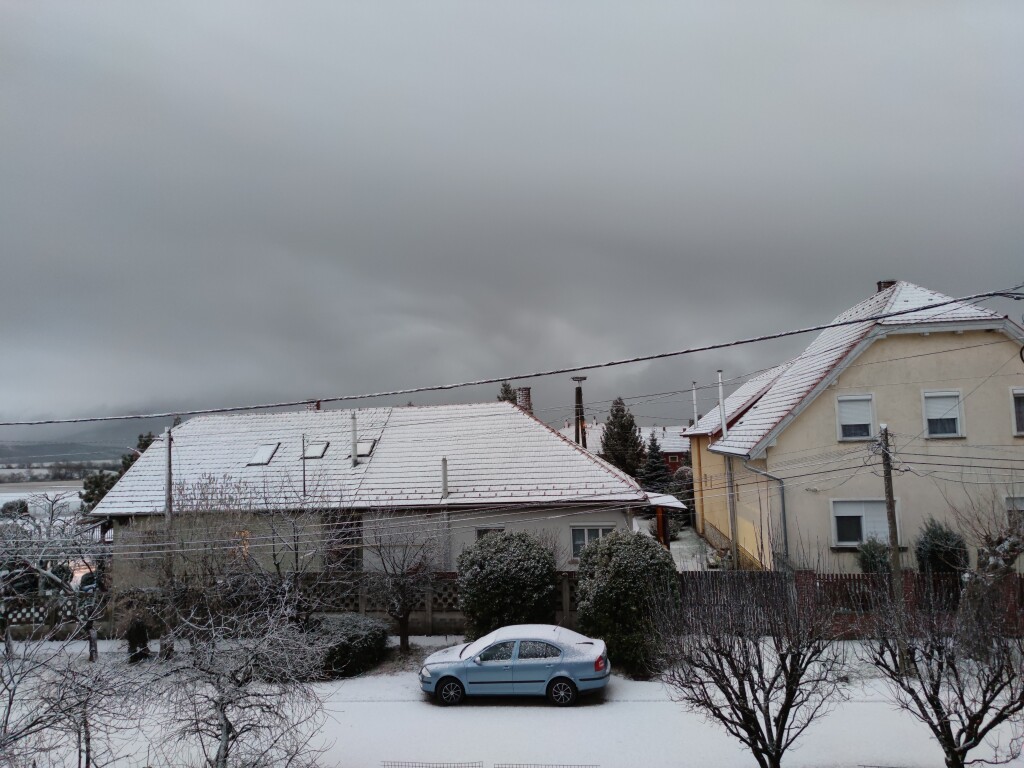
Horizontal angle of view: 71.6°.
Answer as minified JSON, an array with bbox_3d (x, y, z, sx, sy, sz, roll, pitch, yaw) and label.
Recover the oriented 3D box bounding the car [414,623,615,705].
[{"bbox_3d":[0.040,6.810,17.280,4.570,1.480,1.780,-2,-4,6],"label":"car"}]

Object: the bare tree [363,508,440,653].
[{"bbox_3d":[-3.340,5.849,21.155,2.307,4.119,2.200,-2,-4,6],"label":"bare tree"}]

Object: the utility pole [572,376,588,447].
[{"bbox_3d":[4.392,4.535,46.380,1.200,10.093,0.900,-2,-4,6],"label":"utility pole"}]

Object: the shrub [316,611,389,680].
[{"bbox_3d":[-4.437,7.204,19.949,2.000,1.314,1.900,-2,-4,6],"label":"shrub"}]

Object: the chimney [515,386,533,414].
[{"bbox_3d":[0.490,0.716,30.800,0.680,1.250,0.620,-3,-4,8],"label":"chimney"}]

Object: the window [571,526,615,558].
[{"bbox_3d":[2.996,5.834,26.100,1.600,1.200,0.150,-3,-4,8],"label":"window"}]

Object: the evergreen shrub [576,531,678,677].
[{"bbox_3d":[3.201,5.874,19.828,2.774,3.412,2.600,-2,-4,6],"label":"evergreen shrub"}]

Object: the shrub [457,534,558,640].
[{"bbox_3d":[-0.160,6.033,20.529,2.859,3.436,2.700,-2,-4,6],"label":"shrub"}]

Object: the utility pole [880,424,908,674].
[{"bbox_3d":[9.558,4.121,17.782,0.280,6.156,0.260,-2,-4,6],"label":"utility pole"}]

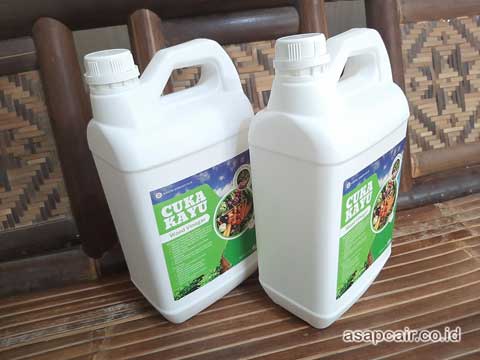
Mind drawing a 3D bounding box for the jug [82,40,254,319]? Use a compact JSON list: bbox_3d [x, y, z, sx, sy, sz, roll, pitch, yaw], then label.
[{"bbox_3d":[-0.068,-0.001,0.463,0.177,0.325,0.119,-26,35,-32],"label":"jug"}]

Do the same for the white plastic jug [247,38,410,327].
[{"bbox_3d":[0.106,-0.007,0.443,0.119,0.325,0.177,22,40,39],"label":"white plastic jug"}]

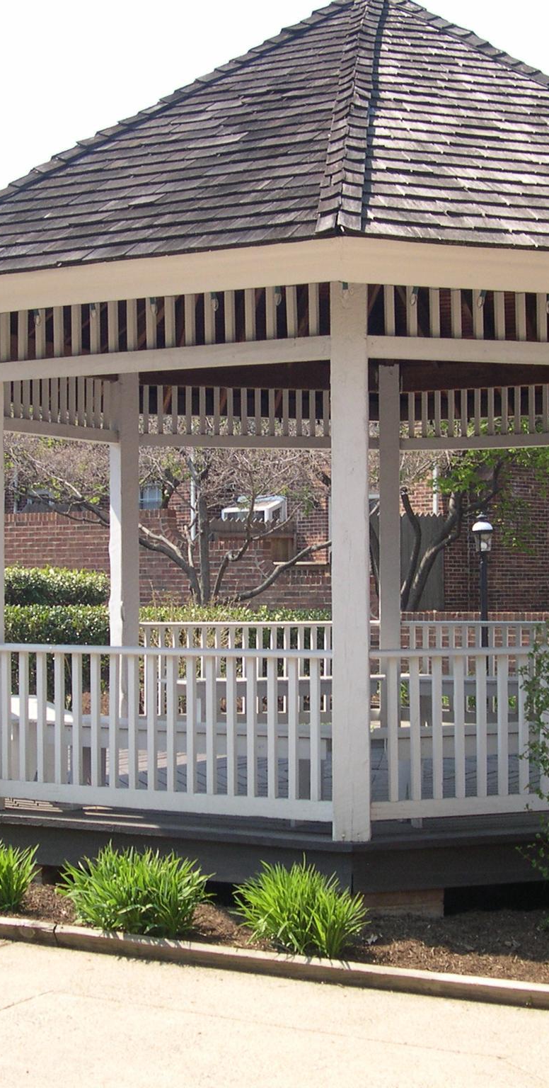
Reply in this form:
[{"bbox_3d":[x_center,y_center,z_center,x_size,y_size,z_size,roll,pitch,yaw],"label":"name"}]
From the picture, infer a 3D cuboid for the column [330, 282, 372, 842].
[{"bbox_3d":[0.359,0.025,7.428,0.166,2.680,0.166,0,-1,6],"label":"column"}]

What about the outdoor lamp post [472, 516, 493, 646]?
[{"bbox_3d":[2.252,0.703,16.989,0.245,2.060,0.245,0,-1,0],"label":"outdoor lamp post"}]

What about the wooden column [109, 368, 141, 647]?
[{"bbox_3d":[-1.093,0.010,11.685,0.153,2.750,0.153,1,-2,-39],"label":"wooden column"}]

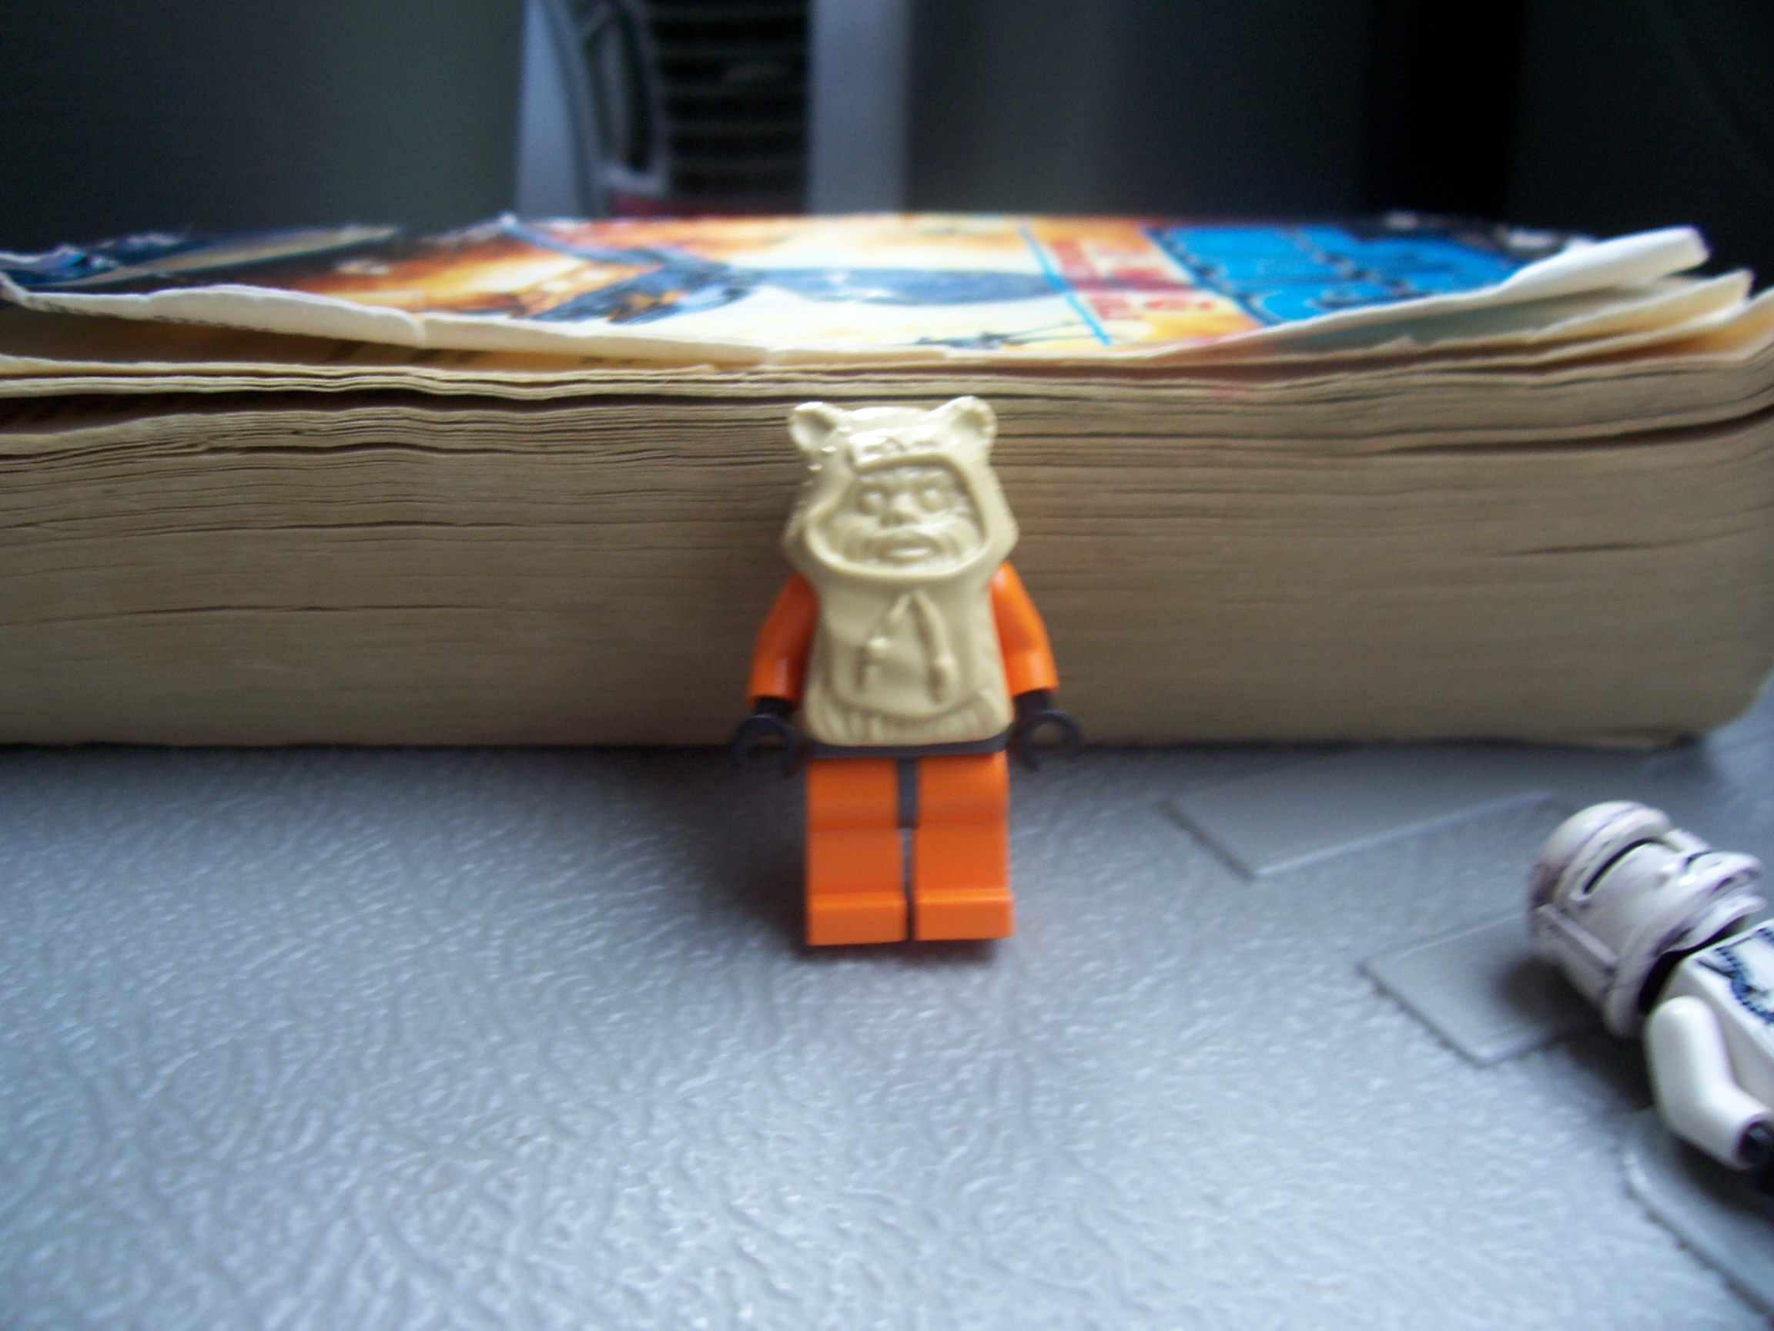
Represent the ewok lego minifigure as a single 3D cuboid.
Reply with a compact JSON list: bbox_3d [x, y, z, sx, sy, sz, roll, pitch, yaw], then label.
[{"bbox_3d":[0.002,0.000,0.136,0.026,0.042,0.013,-2,9,-3],"label":"ewok lego minifigure"}]

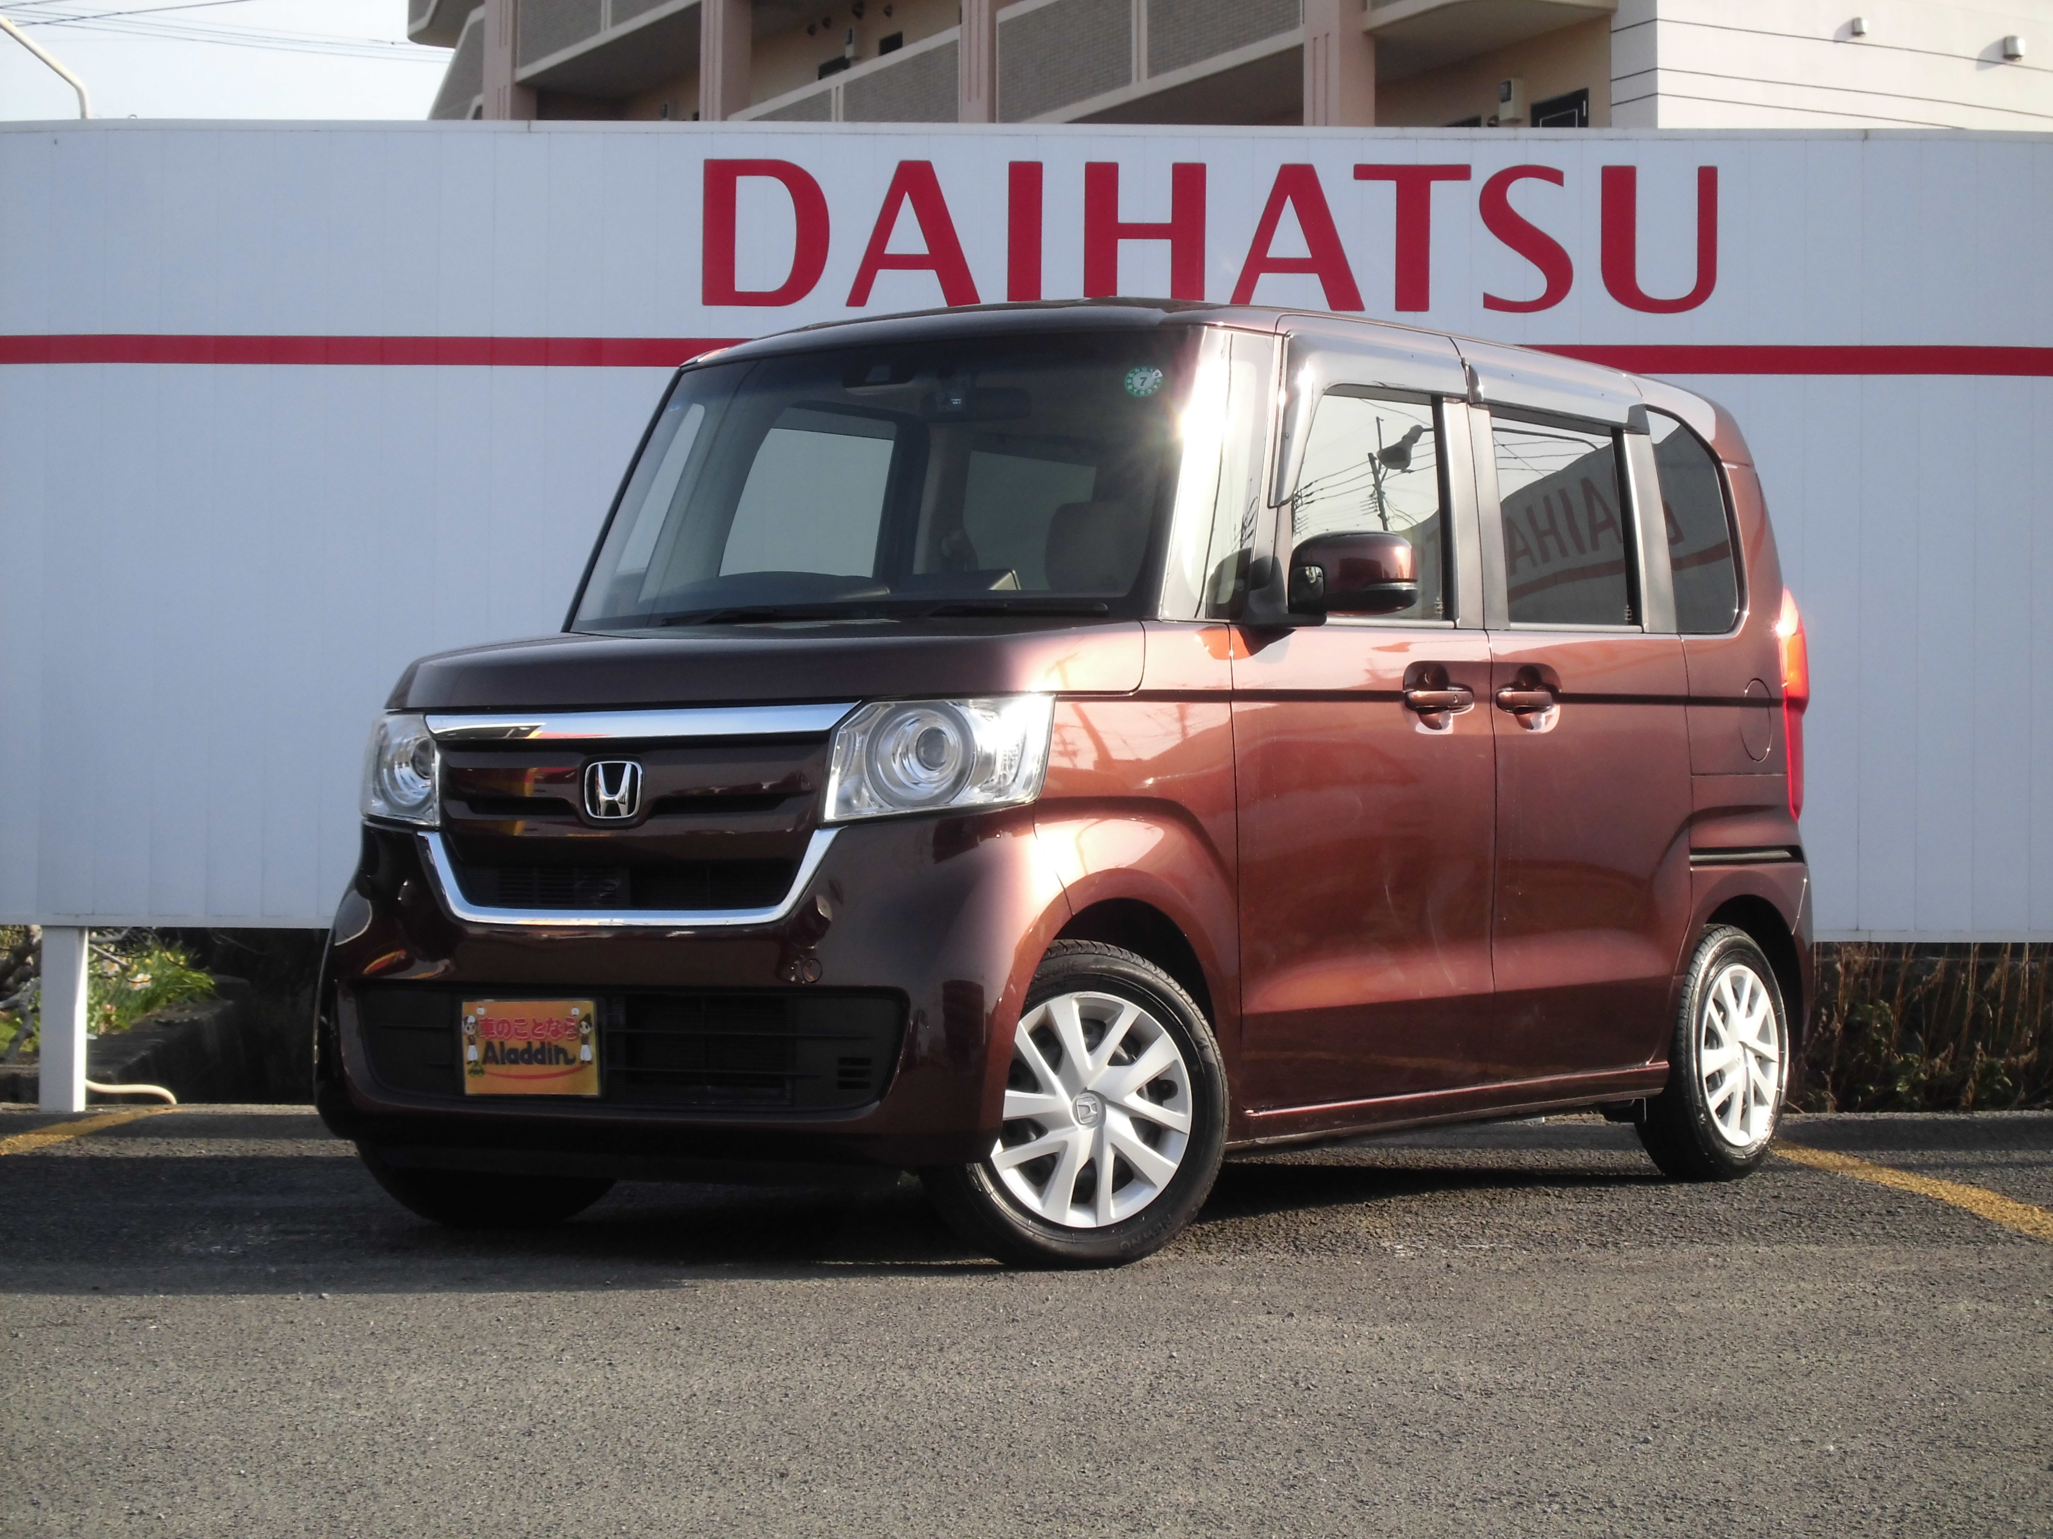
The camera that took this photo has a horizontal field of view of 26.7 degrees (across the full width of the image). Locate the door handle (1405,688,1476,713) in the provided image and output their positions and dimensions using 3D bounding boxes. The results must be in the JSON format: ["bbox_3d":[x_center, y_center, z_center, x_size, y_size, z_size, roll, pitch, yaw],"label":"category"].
[{"bbox_3d":[0.780,-0.131,8.173,0.045,0.040,0.230,-1,-2,34],"label":"door handle"}]

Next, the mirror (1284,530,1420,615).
[{"bbox_3d":[0.581,-0.344,7.715,0.210,0.150,0.130,-1,-2,34],"label":"mirror"}]

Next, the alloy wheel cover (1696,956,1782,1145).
[{"bbox_3d":[1.540,0.619,9.363,0.060,0.392,0.392,-1,-2,34],"label":"alloy wheel cover"}]

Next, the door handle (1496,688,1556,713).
[{"bbox_3d":[0.978,-0.136,8.466,0.045,0.040,0.215,-1,-2,34],"label":"door handle"}]

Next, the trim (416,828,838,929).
[{"bbox_3d":[-0.694,0.184,7.316,0.940,0.170,0.090,-1,-2,34],"label":"trim"}]

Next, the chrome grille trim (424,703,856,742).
[{"bbox_3d":[-0.682,-0.082,7.341,0.960,0.058,0.080,-1,-2,34],"label":"chrome grille trim"}]

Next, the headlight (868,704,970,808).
[{"bbox_3d":[-0.175,-0.025,7.096,0.190,0.175,0.090,-1,-2,34],"label":"headlight"}]

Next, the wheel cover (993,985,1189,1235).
[{"bbox_3d":[0.102,0.572,7.260,0.392,0.392,0.060,1,-2,-28],"label":"wheel cover"}]

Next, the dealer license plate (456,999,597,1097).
[{"bbox_3d":[-0.851,0.477,7.404,0.320,0.165,0.015,-1,-2,34],"label":"dealer license plate"}]

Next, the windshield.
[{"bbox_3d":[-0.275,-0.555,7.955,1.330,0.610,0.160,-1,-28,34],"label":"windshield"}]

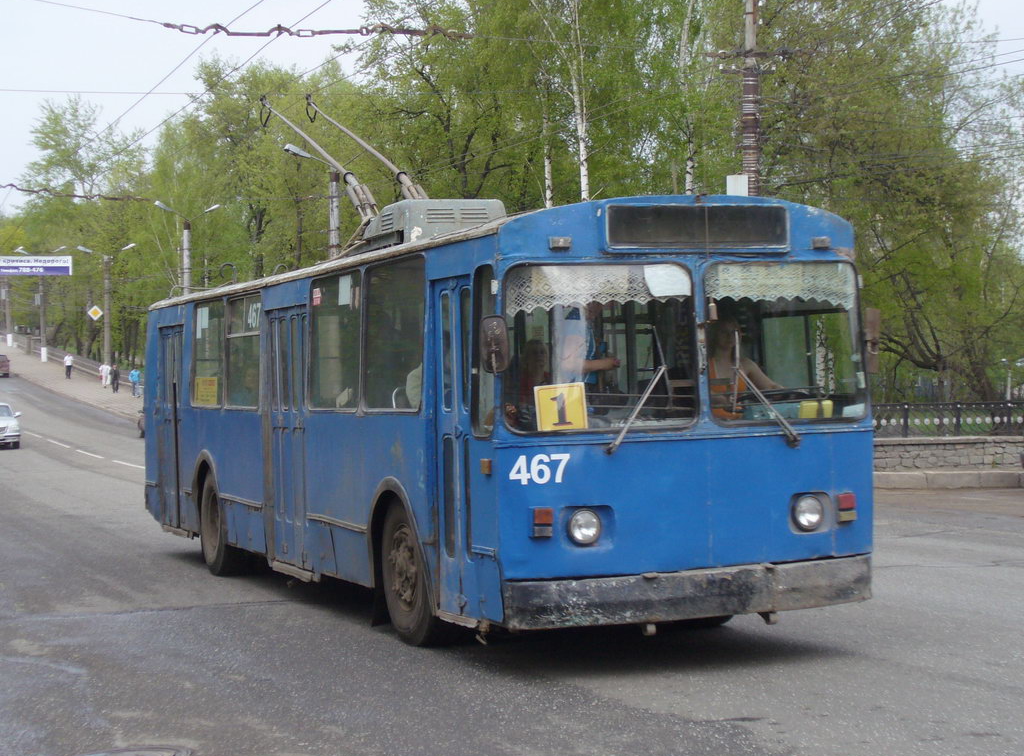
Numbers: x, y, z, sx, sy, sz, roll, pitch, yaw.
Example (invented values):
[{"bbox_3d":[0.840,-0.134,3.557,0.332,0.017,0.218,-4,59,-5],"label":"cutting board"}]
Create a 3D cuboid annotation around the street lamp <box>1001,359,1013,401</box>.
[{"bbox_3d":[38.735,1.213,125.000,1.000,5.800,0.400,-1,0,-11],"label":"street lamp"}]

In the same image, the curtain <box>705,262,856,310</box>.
[{"bbox_3d":[1.633,-0.556,9.700,1.080,0.290,0.080,-1,0,-28],"label":"curtain"}]

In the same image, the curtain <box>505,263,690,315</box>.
[{"bbox_3d":[0.499,-0.511,9.220,1.180,0.290,0.080,-1,0,-18],"label":"curtain"}]

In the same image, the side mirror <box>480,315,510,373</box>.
[{"bbox_3d":[-0.092,-0.189,8.900,0.175,0.330,0.080,-2,0,7],"label":"side mirror"}]

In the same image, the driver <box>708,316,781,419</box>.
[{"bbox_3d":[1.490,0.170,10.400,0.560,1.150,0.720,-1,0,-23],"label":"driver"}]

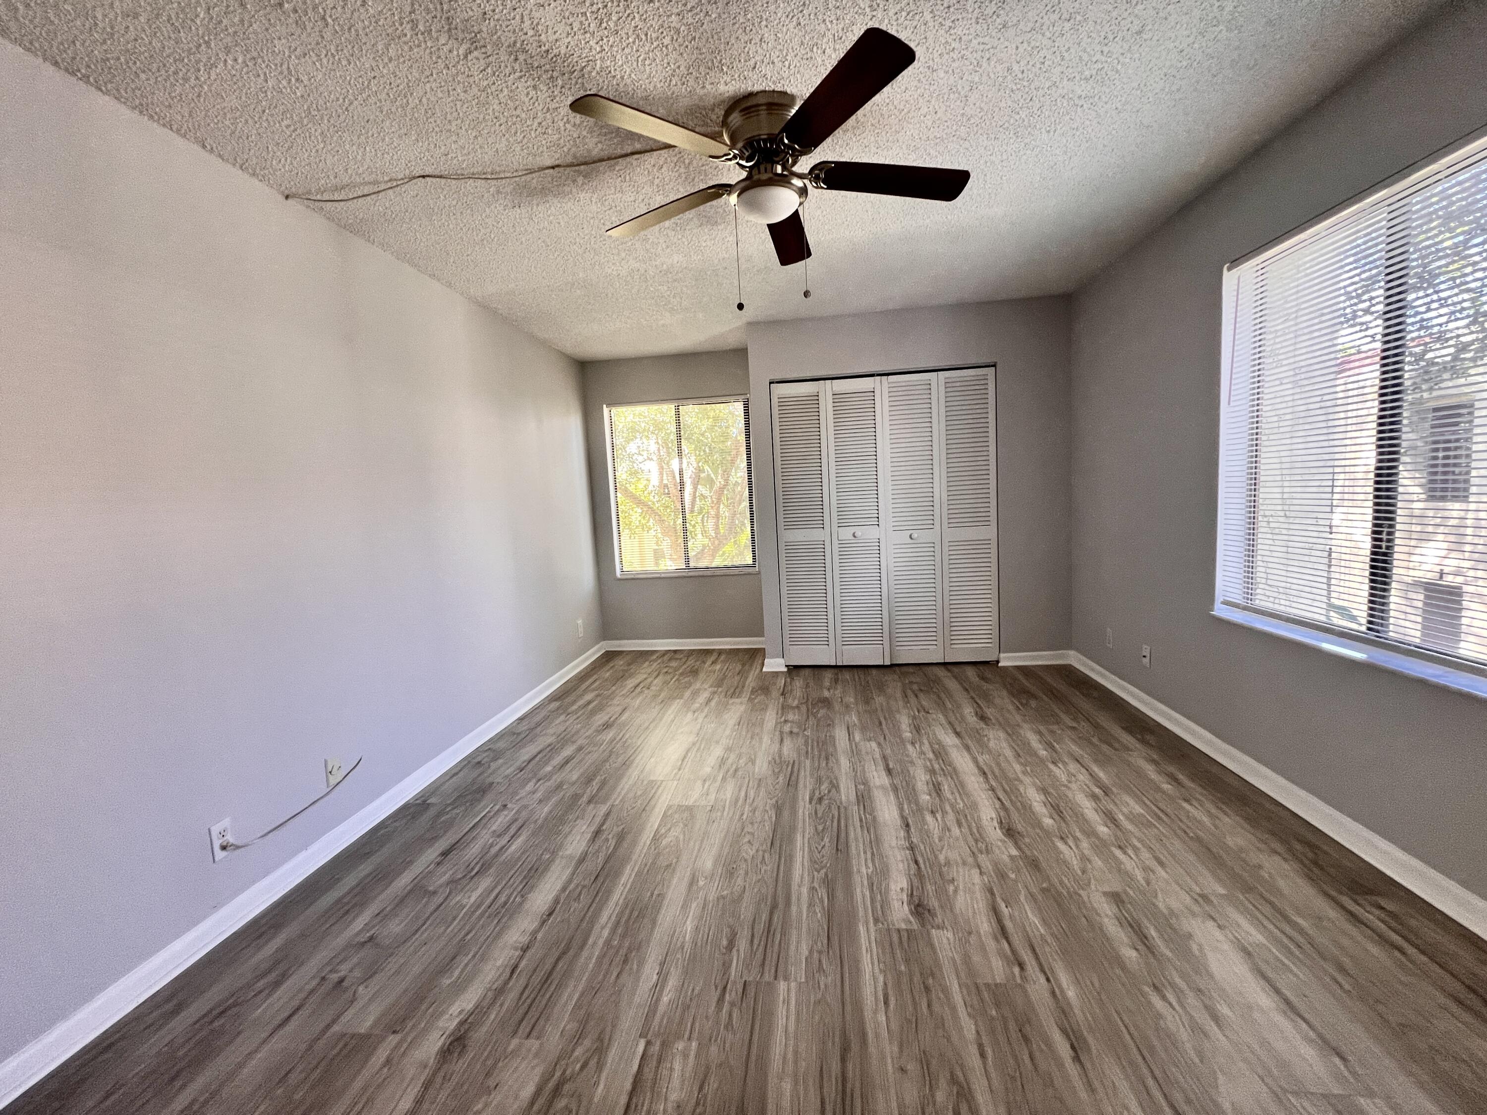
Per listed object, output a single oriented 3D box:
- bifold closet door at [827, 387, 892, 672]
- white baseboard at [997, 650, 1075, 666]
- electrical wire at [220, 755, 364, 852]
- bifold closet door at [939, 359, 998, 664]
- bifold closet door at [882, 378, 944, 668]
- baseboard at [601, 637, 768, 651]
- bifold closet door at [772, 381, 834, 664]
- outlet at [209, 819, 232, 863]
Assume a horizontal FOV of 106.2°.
[{"bbox_3d":[0.815,-0.229,3.950,0.371,2.016,0.030,-2,6,7],"label":"bifold closet door"},{"bbox_3d":[2.028,0.703,3.879,0.478,0.088,0.015,-2,6,7],"label":"white baseboard"},{"bbox_3d":[-1.590,0.887,2.024,0.035,0.069,0.562,-2,6,7],"label":"electrical wire"},{"bbox_3d":[1.557,-0.262,3.855,0.368,2.016,0.030,-2,6,7],"label":"bifold closet door"},{"bbox_3d":[1.187,-0.246,3.902,0.379,2.016,0.030,-2,6,7],"label":"bifold closet door"},{"bbox_3d":[-0.503,0.748,4.806,1.451,0.088,0.015,-2,6,7],"label":"baseboard"},{"bbox_3d":[0.440,-0.213,3.997,0.385,2.016,0.030,-2,6,7],"label":"bifold closet door"},{"bbox_3d":[-1.635,0.883,1.756,0.008,0.115,0.067,-2,6,7],"label":"outlet"}]

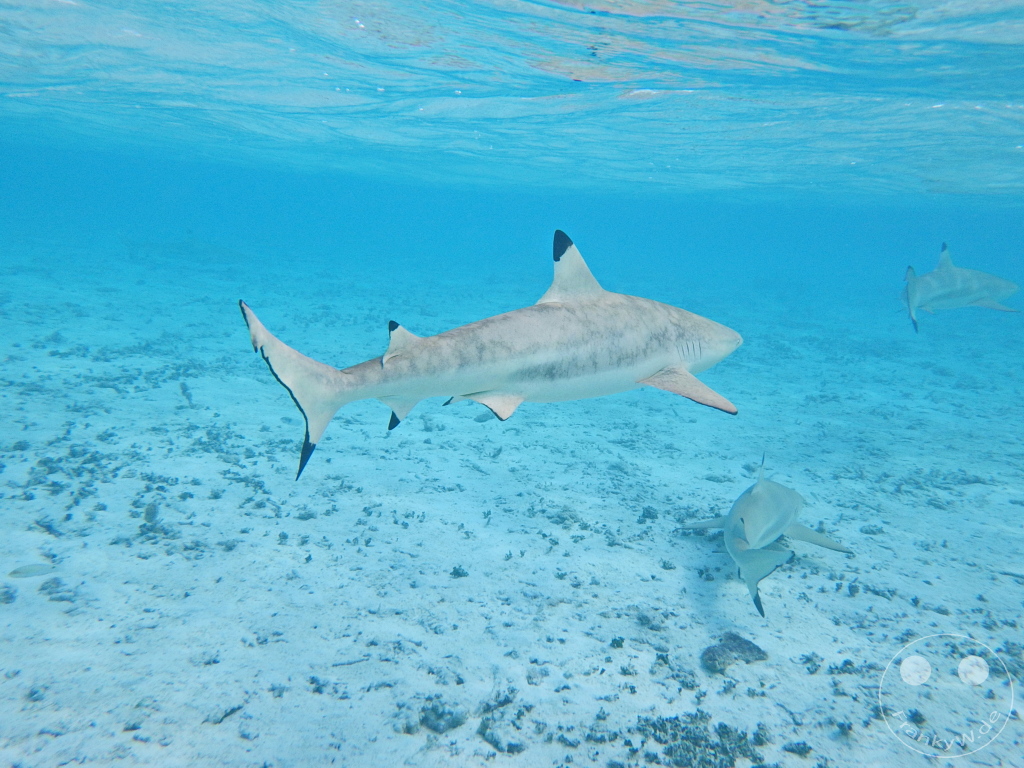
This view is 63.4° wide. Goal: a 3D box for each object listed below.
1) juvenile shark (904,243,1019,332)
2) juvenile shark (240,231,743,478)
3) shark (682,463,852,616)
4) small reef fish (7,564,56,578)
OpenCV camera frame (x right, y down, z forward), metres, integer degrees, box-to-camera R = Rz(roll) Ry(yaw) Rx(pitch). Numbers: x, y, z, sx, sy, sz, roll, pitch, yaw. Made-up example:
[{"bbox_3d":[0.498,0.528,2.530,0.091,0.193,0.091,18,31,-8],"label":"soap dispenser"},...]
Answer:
[{"bbox_3d":[2.776,-0.607,5.097,1.200,0.500,0.460,-3,13,-26],"label":"juvenile shark"},{"bbox_3d":[0.026,-0.102,1.978,1.270,0.500,0.460,-5,14,-21],"label":"juvenile shark"},{"bbox_3d":[0.881,0.445,2.878,0.500,0.400,1.120,9,13,30],"label":"shark"},{"bbox_3d":[-1.398,0.548,2.420,0.145,0.040,0.022,-1,12,-17],"label":"small reef fish"}]

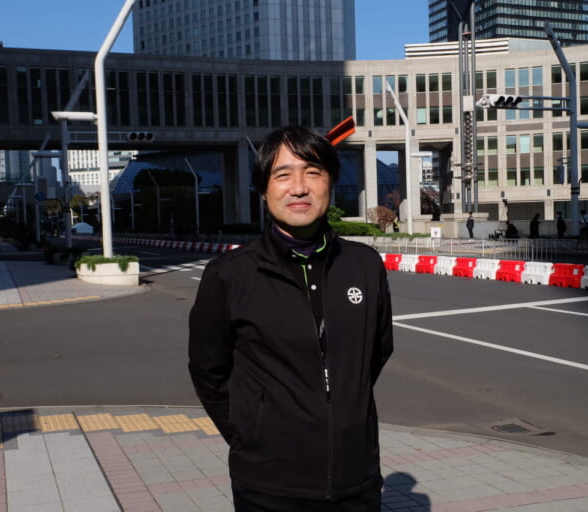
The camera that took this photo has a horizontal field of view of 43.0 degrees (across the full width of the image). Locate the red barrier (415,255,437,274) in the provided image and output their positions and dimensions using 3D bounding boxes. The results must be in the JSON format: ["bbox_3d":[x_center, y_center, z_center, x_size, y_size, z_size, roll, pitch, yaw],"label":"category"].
[{"bbox_3d":[4.118,0.244,22.498,0.380,0.550,1.000,-3,3,-23],"label":"red barrier"}]

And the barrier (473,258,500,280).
[{"bbox_3d":[5.334,0.358,20.200,0.400,0.510,1.000,-3,3,-23],"label":"barrier"}]

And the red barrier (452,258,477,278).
[{"bbox_3d":[4.946,0.325,21.116,0.400,0.510,1.000,-3,3,-23],"label":"red barrier"}]

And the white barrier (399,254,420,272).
[{"bbox_3d":[3.720,0.210,23.415,0.380,0.550,1.000,-3,3,-23],"label":"white barrier"}]

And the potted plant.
[{"bbox_3d":[-5.080,0.380,20.335,1.650,0.740,1.600,-3,3,-14],"label":"potted plant"}]

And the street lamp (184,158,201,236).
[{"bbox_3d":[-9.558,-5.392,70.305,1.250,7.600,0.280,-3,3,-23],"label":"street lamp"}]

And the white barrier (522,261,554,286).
[{"bbox_3d":[6.010,0.404,18.132,0.380,0.550,1.000,-3,3,-23],"label":"white barrier"}]

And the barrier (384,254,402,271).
[{"bbox_3d":[3.392,0.194,24.781,0.400,0.510,1.000,-3,3,-23],"label":"barrier"}]

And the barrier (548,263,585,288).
[{"bbox_3d":[6.500,0.456,17.451,0.400,0.510,1.000,-3,3,-23],"label":"barrier"}]

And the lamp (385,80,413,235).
[{"bbox_3d":[5.711,-5.242,40.540,1.427,8.418,0.300,-3,3,-26],"label":"lamp"}]

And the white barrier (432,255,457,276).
[{"bbox_3d":[4.557,0.292,22.032,0.400,0.510,1.000,-3,3,-23],"label":"white barrier"}]

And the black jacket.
[{"bbox_3d":[0.004,0.240,1.875,0.490,0.645,0.290,-3,3,-20],"label":"black jacket"}]

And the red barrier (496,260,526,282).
[{"bbox_3d":[5.621,0.371,19.030,0.380,0.550,1.000,-3,3,-23],"label":"red barrier"}]

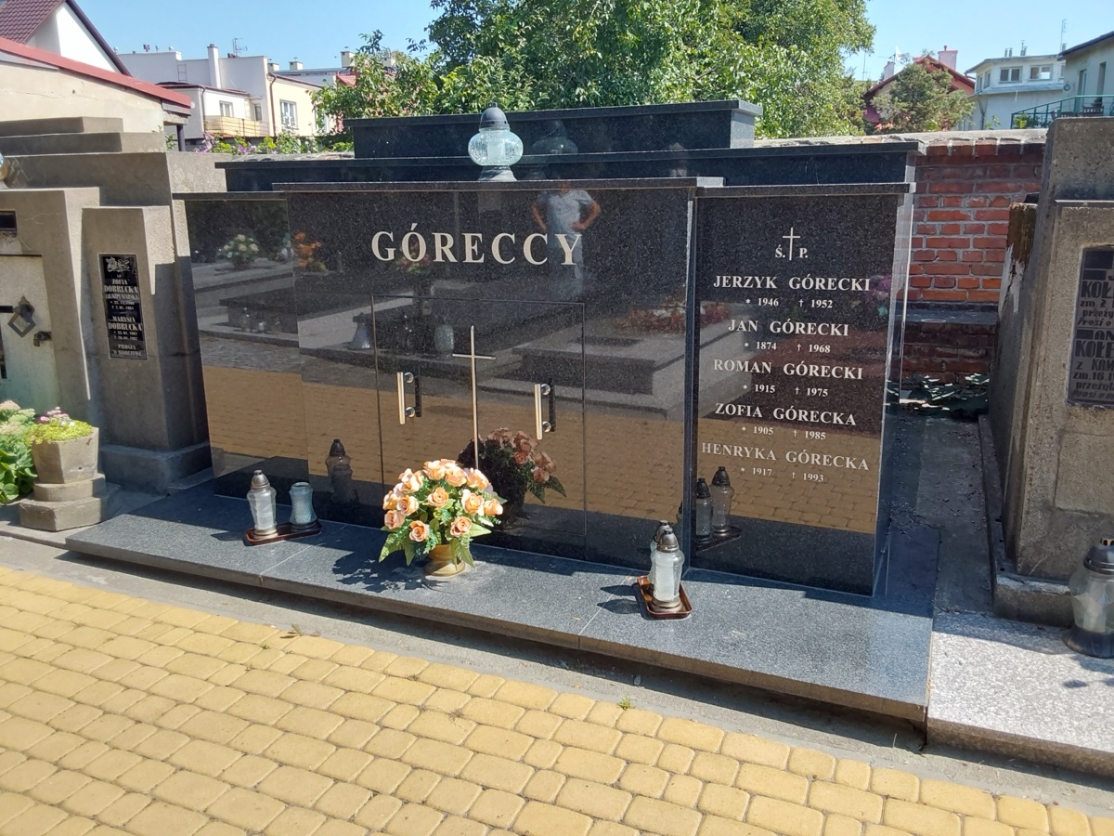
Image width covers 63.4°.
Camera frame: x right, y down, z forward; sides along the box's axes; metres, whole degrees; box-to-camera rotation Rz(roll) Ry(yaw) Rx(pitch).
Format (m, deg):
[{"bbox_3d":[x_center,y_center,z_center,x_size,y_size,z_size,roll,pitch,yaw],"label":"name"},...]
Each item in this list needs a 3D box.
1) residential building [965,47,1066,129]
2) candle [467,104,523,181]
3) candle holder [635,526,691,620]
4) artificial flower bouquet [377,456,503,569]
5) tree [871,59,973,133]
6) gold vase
[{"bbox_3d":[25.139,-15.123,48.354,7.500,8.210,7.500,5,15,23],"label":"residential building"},{"bbox_3d":[-0.222,-0.996,3.257,0.198,0.272,0.198,-1,14,0],"label":"candle"},{"bbox_3d":[0.356,0.469,2.968,0.150,0.280,0.290,-1,14,-3],"label":"candle holder"},{"bbox_3d":[-0.412,0.322,3.218,0.440,0.380,0.410,-1,14,0],"label":"artificial flower bouquet"},{"bbox_3d":[11.340,-8.308,27.714,3.300,5.310,3.200,5,15,23],"label":"tree"},{"bbox_3d":[-0.409,0.489,3.277,0.146,0.110,0.146,5,15,23],"label":"gold vase"}]

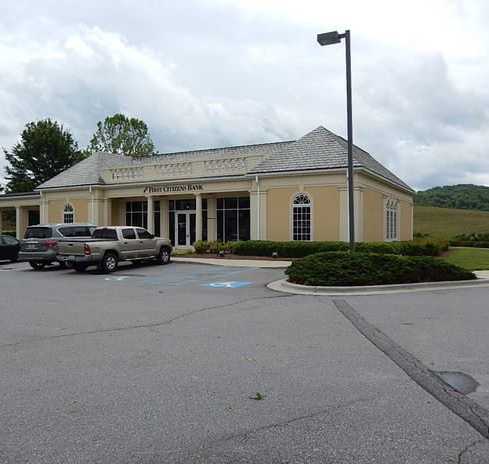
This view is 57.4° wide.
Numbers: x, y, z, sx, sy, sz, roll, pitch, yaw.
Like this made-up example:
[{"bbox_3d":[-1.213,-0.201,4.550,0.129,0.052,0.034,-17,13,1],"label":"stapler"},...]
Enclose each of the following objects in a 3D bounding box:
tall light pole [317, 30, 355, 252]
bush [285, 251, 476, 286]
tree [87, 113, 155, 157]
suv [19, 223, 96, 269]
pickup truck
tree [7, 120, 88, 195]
[{"bbox_3d":[2.743,-2.315,13.741,1.020,7.540,0.420,0,0,29],"label":"tall light pole"},{"bbox_3d":[4.052,1.032,13.957,6.000,0.860,2.700,0,0,-8],"label":"bush"},{"bbox_3d":[-16.631,-7.584,61.056,9.800,17.400,9.800,0,0,29],"label":"tree"},{"bbox_3d":[-7.516,0.605,20.538,2.030,1.920,5.250,0,0,26],"label":"suv"},{"bbox_3d":[-5.245,0.650,19.035,1.895,1.780,5.290,0,0,30],"label":"pickup truck"},{"bbox_3d":[-24.593,-6.385,55.049,10.300,15.200,10.300,0,0,29],"label":"tree"}]

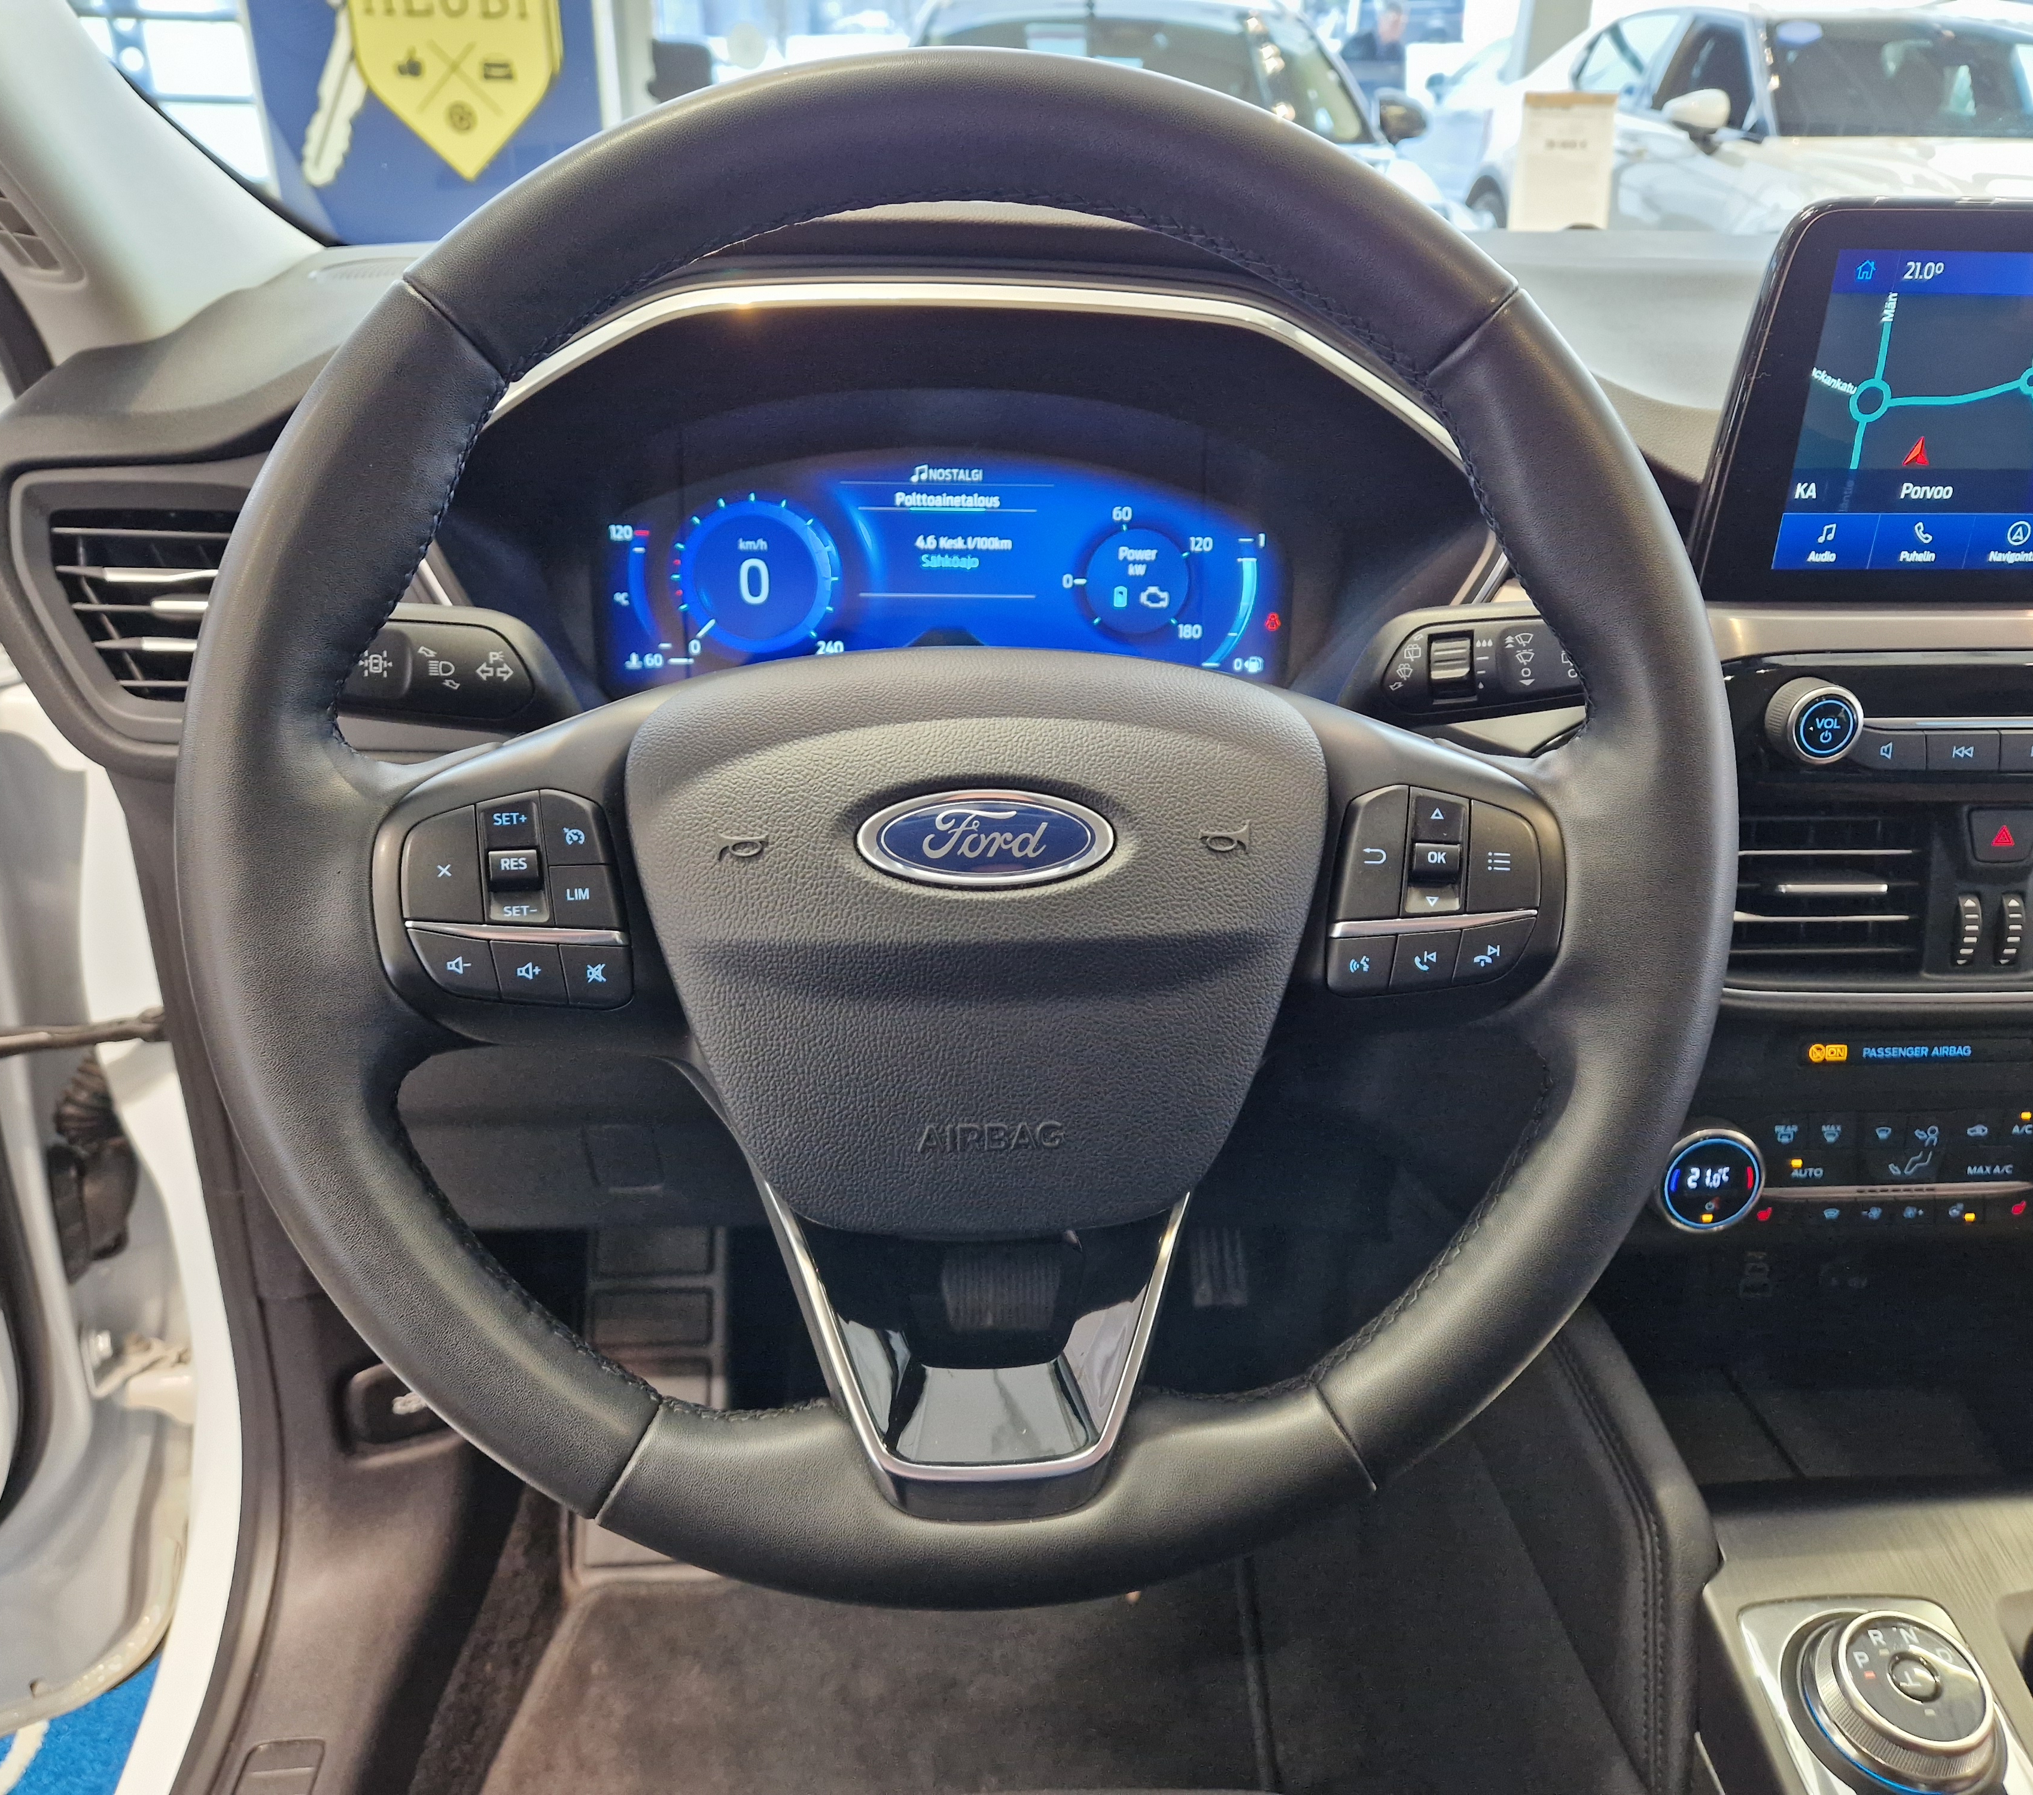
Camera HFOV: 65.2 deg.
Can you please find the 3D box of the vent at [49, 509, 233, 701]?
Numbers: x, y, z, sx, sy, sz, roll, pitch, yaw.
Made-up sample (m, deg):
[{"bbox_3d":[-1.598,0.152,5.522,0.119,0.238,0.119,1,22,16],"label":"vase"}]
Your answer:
[{"bbox_3d":[-0.309,-0.109,0.592,0.102,0.071,0.030,0,19,-2],"label":"vent"}]

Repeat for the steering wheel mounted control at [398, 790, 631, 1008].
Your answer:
[{"bbox_3d":[-0.118,0.000,0.374,0.054,0.051,0.018,-1,1,-4],"label":"steering wheel mounted control"}]

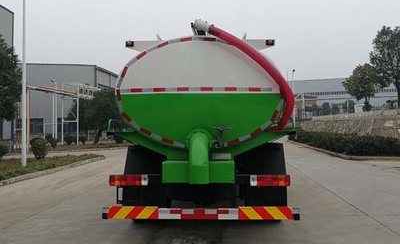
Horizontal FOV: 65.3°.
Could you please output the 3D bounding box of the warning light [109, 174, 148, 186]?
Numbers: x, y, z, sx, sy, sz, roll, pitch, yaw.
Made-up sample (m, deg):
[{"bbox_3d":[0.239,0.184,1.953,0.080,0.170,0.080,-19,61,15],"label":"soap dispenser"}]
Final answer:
[{"bbox_3d":[-0.900,0.743,3.970,0.490,0.140,0.100,0,-1,4],"label":"warning light"}]

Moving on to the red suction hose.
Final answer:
[{"bbox_3d":[0.600,-0.650,4.320,1.330,1.500,0.650,0,-1,4],"label":"red suction hose"}]

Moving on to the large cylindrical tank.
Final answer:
[{"bbox_3d":[0.150,-0.360,6.360,2.230,1.490,4.700,0,-1,4],"label":"large cylindrical tank"}]

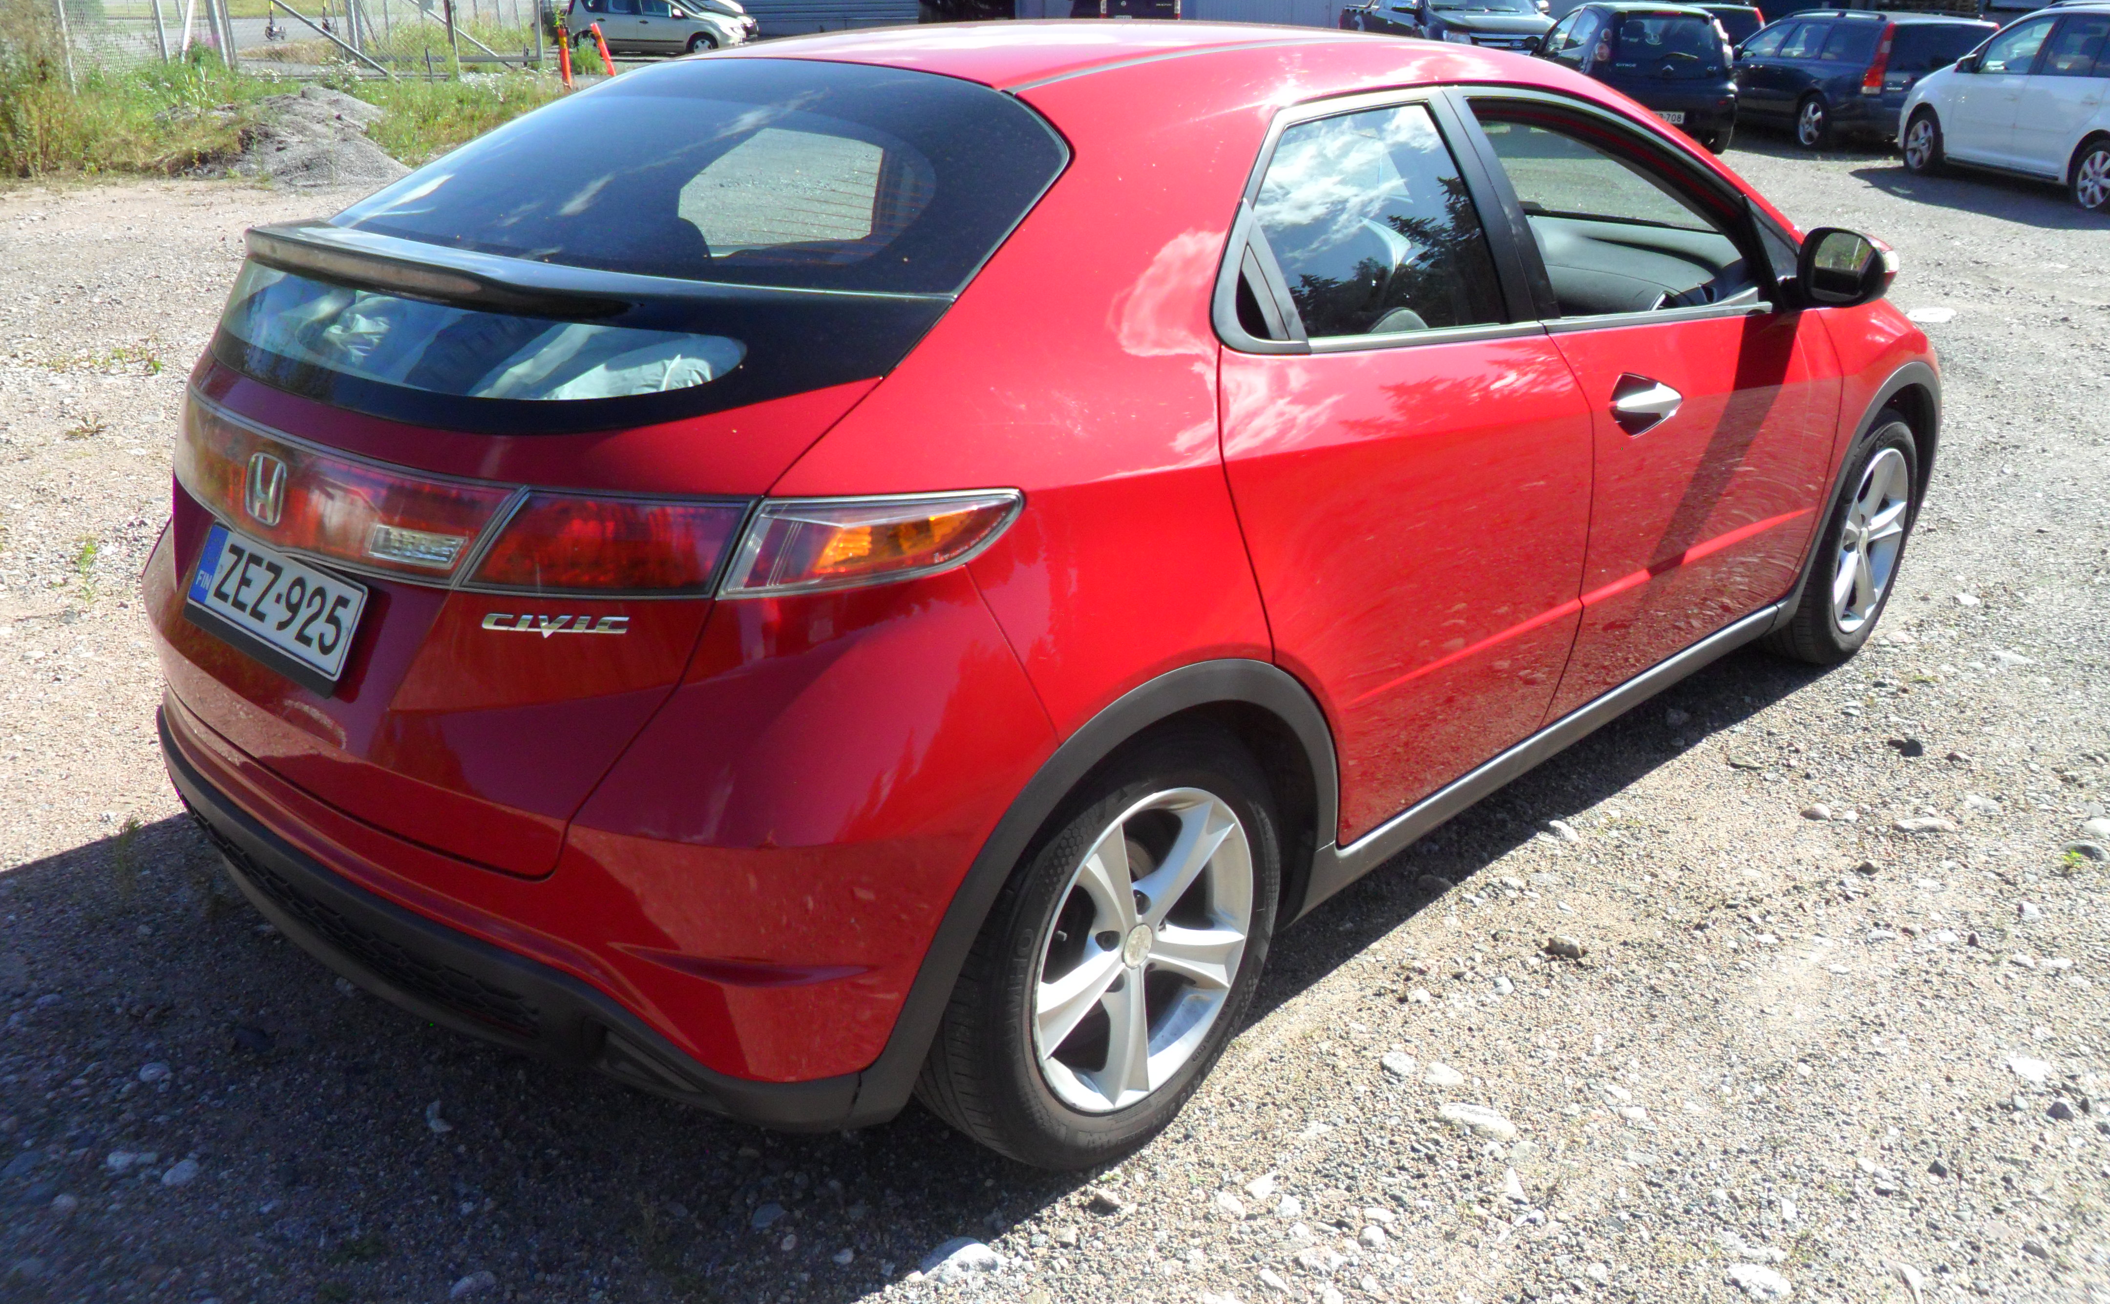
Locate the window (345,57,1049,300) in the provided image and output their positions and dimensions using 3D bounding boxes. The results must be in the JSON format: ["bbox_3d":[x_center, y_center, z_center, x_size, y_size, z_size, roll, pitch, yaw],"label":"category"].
[{"bbox_3d":[-0.553,-0.670,2.341,1.280,0.130,0.510,19,56,40],"label":"window"}]

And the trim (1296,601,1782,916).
[{"bbox_3d":[0.973,0.125,3.045,0.085,0.130,1.800,17,26,40],"label":"trim"}]

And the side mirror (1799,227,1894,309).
[{"bbox_3d":[1.587,-0.768,3.298,0.200,0.150,0.120,19,28,40],"label":"side mirror"}]

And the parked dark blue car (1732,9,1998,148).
[{"bbox_3d":[9.220,-6.800,19.500,1.810,1.520,4.710,-2,20,-4],"label":"parked dark blue car"}]

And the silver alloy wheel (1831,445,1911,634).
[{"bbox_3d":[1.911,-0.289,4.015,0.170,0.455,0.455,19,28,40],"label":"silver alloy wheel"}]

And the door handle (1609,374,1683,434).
[{"bbox_3d":[1.039,-0.436,2.893,0.050,0.115,0.240,19,28,40],"label":"door handle"}]

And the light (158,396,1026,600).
[{"bbox_3d":[-0.797,-0.272,2.217,1.550,0.165,0.580,19,28,40],"label":"light"}]

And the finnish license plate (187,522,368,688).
[{"bbox_3d":[-0.980,-0.062,2.055,0.445,0.130,0.020,17,-1,40],"label":"finnish license plate"}]

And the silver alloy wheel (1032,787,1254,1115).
[{"bbox_3d":[0.071,0.382,2.252,0.170,0.455,0.455,19,28,40],"label":"silver alloy wheel"}]

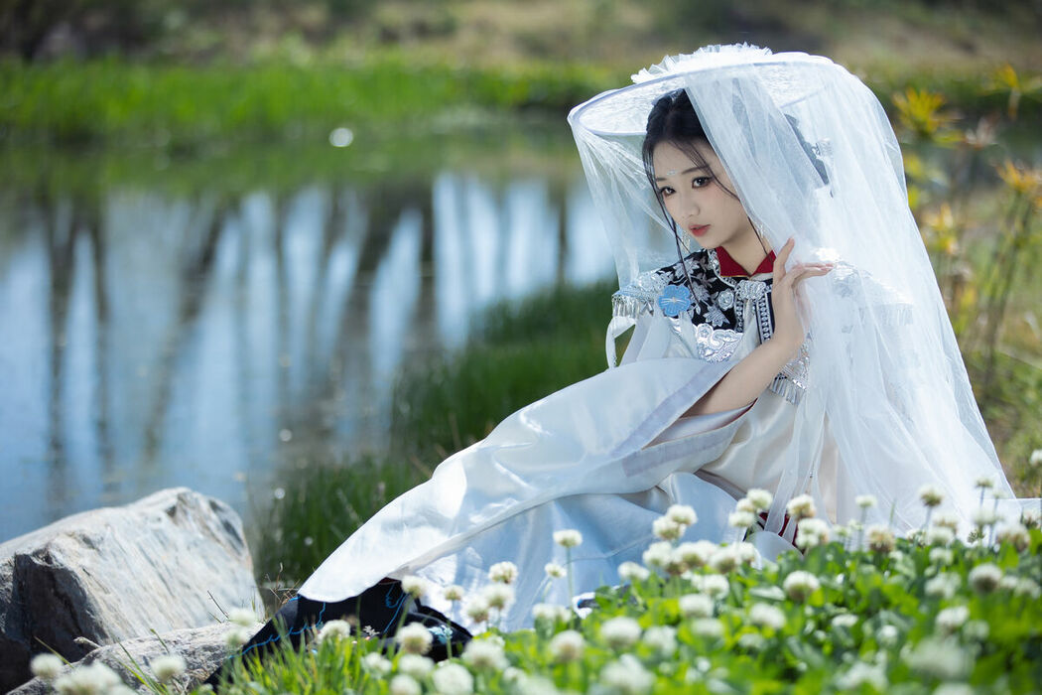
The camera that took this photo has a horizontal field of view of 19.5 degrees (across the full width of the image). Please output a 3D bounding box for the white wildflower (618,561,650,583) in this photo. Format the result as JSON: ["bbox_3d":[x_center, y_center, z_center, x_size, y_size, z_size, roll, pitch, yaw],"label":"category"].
[{"bbox_3d":[0.158,0.314,4.250,0.043,0.032,0.042,0,7,0],"label":"white wildflower"}]

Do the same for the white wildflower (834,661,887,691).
[{"bbox_3d":[0.403,0.390,3.600,0.062,0.034,0.043,0,6,0],"label":"white wildflower"}]

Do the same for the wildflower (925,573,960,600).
[{"bbox_3d":[0.557,0.316,4.020,0.043,0.035,0.042,0,7,0],"label":"wildflower"}]

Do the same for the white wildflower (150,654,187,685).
[{"bbox_3d":[-0.392,0.356,3.373,0.038,0.031,0.038,0,7,0],"label":"white wildflower"}]

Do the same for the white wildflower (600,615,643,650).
[{"bbox_3d":[0.127,0.363,3.870,0.051,0.041,0.050,0,7,0],"label":"white wildflower"}]

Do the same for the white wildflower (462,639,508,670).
[{"bbox_3d":[-0.045,0.389,3.850,0.056,0.037,0.046,0,6,0],"label":"white wildflower"}]

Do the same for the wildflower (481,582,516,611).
[{"bbox_3d":[-0.029,0.306,3.746,0.038,0.033,0.038,0,7,0],"label":"wildflower"}]

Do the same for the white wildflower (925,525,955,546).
[{"bbox_3d":[0.600,0.269,4.350,0.041,0.030,0.038,0,6,0],"label":"white wildflower"}]

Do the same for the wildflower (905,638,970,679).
[{"bbox_3d":[0.403,0.302,2.950,0.051,0.034,0.050,0,7,0],"label":"wildflower"}]

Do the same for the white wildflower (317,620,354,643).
[{"bbox_3d":[-0.254,0.388,4.150,0.050,0.031,0.049,0,7,0],"label":"white wildflower"}]

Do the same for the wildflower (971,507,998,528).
[{"bbox_3d":[0.656,0.241,4.300,0.038,0.030,0.037,0,7,0],"label":"wildflower"}]

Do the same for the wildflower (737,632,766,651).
[{"bbox_3d":[0.292,0.373,3.850,0.037,0.024,0.030,0,6,0],"label":"wildflower"}]

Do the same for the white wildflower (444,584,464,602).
[{"bbox_3d":[-0.090,0.331,4.100,0.028,0.022,0.027,0,7,0],"label":"white wildflower"}]

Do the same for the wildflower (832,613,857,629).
[{"bbox_3d":[0.426,0.360,4.000,0.033,0.023,0.029,0,6,0],"label":"wildflower"}]

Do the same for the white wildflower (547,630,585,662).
[{"bbox_3d":[0.058,0.383,3.900,0.044,0.039,0.043,0,7,0],"label":"white wildflower"}]

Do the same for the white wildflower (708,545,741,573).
[{"bbox_3d":[0.257,0.267,3.850,0.041,0.033,0.039,0,7,0],"label":"white wildflower"}]

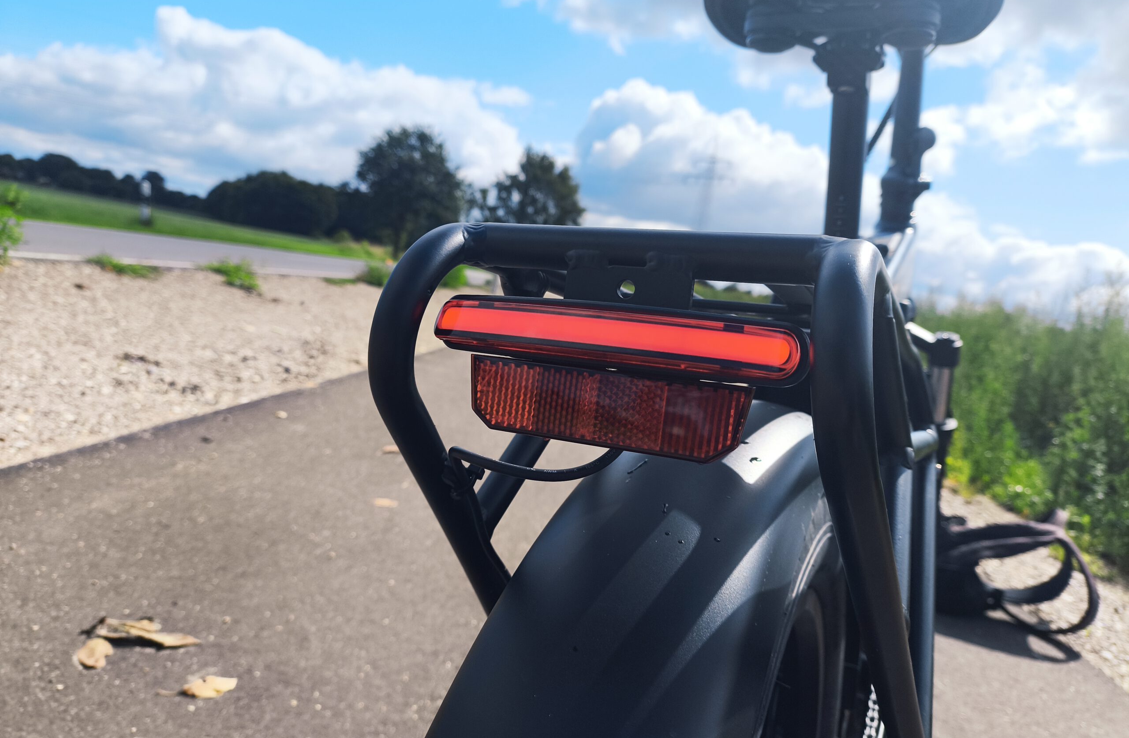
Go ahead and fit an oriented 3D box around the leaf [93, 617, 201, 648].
[{"bbox_3d":[-0.615,0.388,1.201,0.148,0.024,0.056,8,7,-12],"label":"leaf"}]

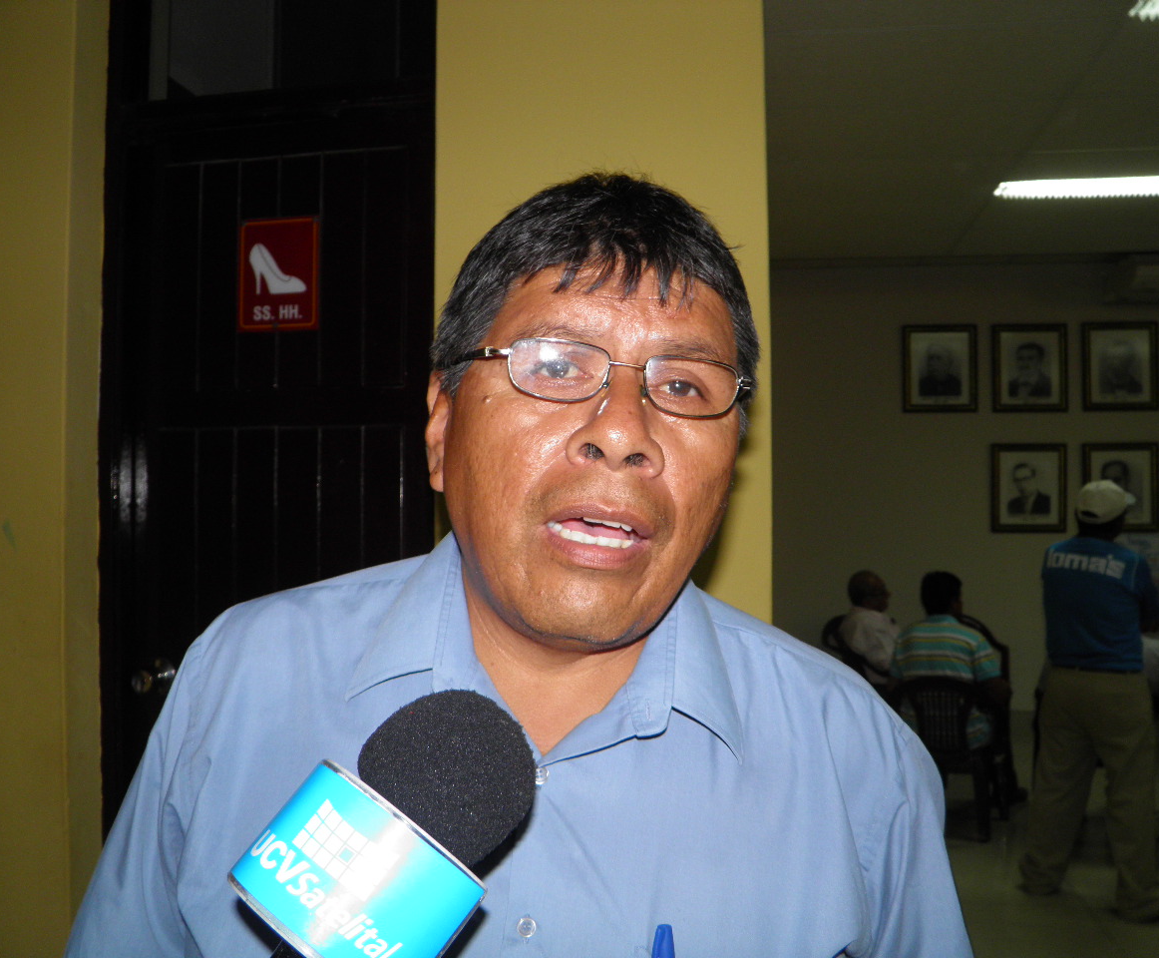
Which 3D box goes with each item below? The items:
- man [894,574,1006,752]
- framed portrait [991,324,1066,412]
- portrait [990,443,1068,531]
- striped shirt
[{"bbox_3d":[1.910,1.081,5.150,0.540,1.240,0.840,-1,-1,34],"label":"man"},{"bbox_3d":[3.330,-0.819,7.636,0.540,0.665,0.040,0,-1,9],"label":"framed portrait"},{"bbox_3d":[3.321,0.070,7.623,0.540,0.665,0.040,0,-1,9],"label":"portrait"},{"bbox_3d":[1.765,0.970,4.960,0.460,0.630,0.300,-1,-1,33],"label":"striped shirt"}]

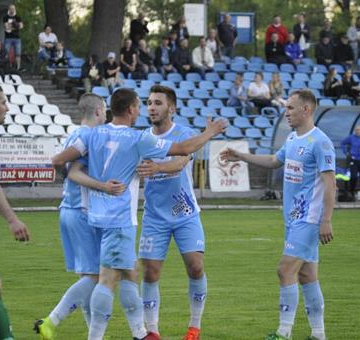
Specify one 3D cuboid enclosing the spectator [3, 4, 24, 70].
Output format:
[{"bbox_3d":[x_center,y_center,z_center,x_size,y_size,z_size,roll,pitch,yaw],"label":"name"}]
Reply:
[{"bbox_3d":[-4.442,-3.524,70.652,0.530,1.740,0.360,0,1,-12],"label":"spectator"}]

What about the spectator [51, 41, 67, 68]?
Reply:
[{"bbox_3d":[-3.148,-2.992,69.100,0.430,0.780,0.520,0,1,-15],"label":"spectator"}]

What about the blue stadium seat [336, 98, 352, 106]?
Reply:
[{"bbox_3d":[4.197,-1.634,67.770,0.420,0.330,0.410,0,1,-13],"label":"blue stadium seat"}]

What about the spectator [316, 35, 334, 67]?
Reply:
[{"bbox_3d":[4.020,-3.110,72.881,0.530,1.270,0.750,0,1,-20],"label":"spectator"}]

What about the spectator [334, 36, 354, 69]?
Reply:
[{"bbox_3d":[4.459,-3.030,72.000,0.540,1.250,0.750,0,1,-20],"label":"spectator"}]

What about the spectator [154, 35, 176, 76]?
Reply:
[{"bbox_3d":[-0.331,-2.916,70.384,0.570,1.270,0.750,0,1,-20],"label":"spectator"}]

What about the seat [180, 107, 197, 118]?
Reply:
[{"bbox_3d":[0.227,-1.447,66.955,0.420,0.290,0.400,0,1,-18],"label":"seat"}]

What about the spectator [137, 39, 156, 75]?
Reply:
[{"bbox_3d":[-0.901,-2.841,70.382,0.530,1.260,0.780,0,1,-35],"label":"spectator"}]

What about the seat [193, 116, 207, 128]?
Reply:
[{"bbox_3d":[0.552,-1.161,65.180,0.430,0.310,0.410,0,1,-21],"label":"seat"}]

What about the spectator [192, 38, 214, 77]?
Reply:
[{"bbox_3d":[0.617,-2.852,69.700,0.570,1.270,0.750,0,1,-21],"label":"spectator"}]

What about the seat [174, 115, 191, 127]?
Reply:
[{"bbox_3d":[0.049,-1.166,65.218,0.420,0.330,0.410,0,1,-13],"label":"seat"}]

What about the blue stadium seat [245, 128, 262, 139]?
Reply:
[{"bbox_3d":[1.808,-0.892,64.880,0.430,0.310,0.410,0,1,-21],"label":"blue stadium seat"}]

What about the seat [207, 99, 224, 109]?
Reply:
[{"bbox_3d":[0.914,-1.668,67.647,0.430,0.270,0.400,0,1,-20],"label":"seat"}]

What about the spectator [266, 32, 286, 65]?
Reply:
[{"bbox_3d":[2.629,-3.083,72.351,0.550,1.270,0.750,0,1,-20],"label":"spectator"}]

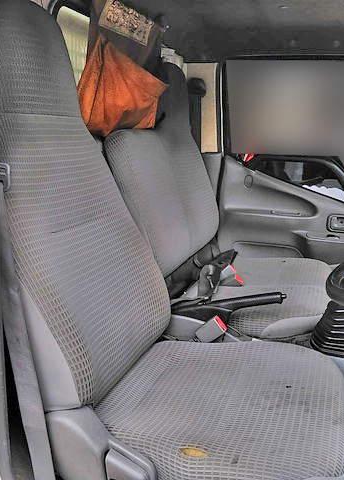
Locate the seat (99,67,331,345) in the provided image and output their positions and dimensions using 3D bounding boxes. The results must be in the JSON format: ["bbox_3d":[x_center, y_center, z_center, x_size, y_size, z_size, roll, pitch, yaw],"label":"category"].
[{"bbox_3d":[0.216,-0.170,1.803,0.760,0.960,0.780,3,12,19],"label":"seat"}]

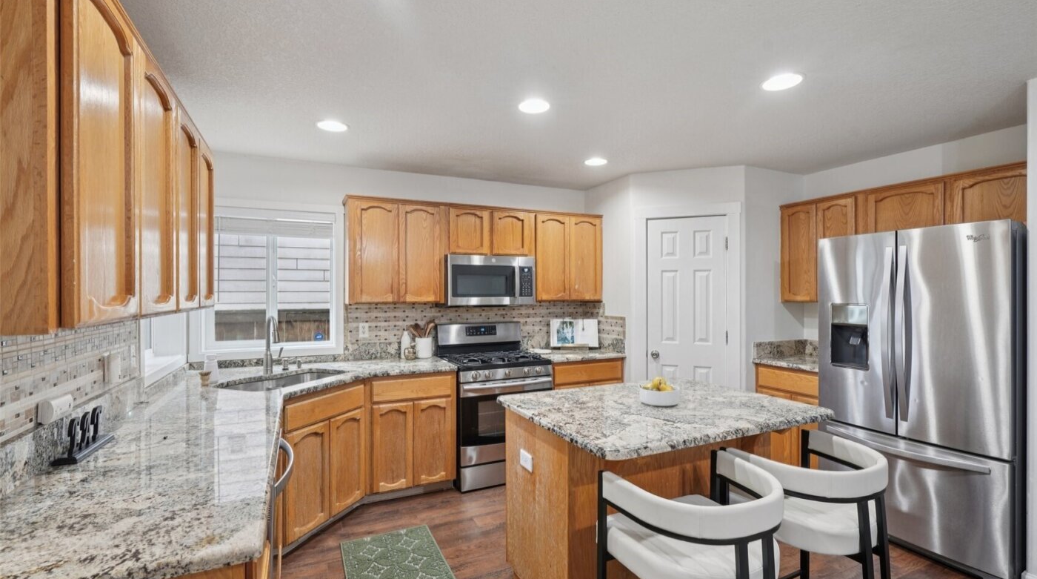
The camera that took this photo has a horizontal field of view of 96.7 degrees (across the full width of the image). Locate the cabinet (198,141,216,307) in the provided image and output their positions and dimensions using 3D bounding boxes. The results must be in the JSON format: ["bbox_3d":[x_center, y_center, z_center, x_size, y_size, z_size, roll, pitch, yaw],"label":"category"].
[{"bbox_3d":[-1.611,-0.294,2.109,0.330,0.753,0.345,0,0,-24],"label":"cabinet"}]

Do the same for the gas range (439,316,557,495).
[{"bbox_3d":[-0.192,0.875,3.714,0.758,1.167,0.660,0,0,-24],"label":"gas range"}]

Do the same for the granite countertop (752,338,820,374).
[{"bbox_3d":[2.212,0.511,3.433,0.660,0.153,0.585,0,0,-24],"label":"granite countertop"}]

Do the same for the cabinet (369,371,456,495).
[{"bbox_3d":[-0.838,1.003,3.466,0.600,0.822,0.605,0,0,-24],"label":"cabinet"}]

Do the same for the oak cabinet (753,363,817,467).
[{"bbox_3d":[2.230,1.002,3.432,0.620,0.835,0.570,0,0,-24],"label":"oak cabinet"}]

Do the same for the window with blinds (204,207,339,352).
[{"bbox_3d":[-1.792,-0.068,3.384,0.870,1.022,0.100,0,0,-24],"label":"window with blinds"}]

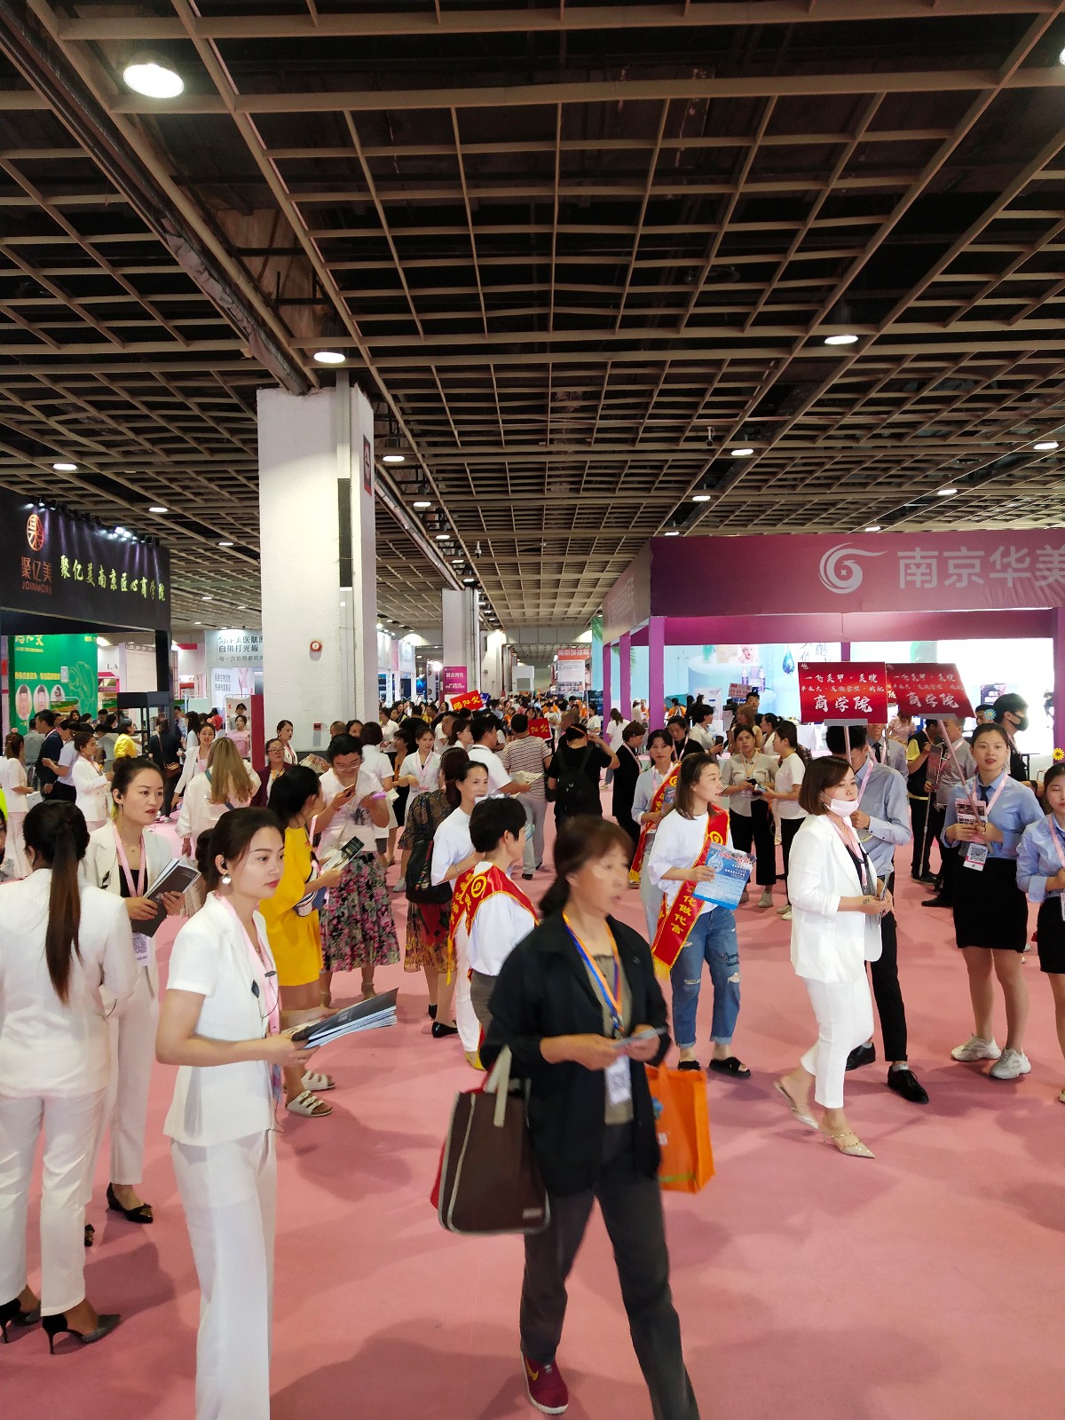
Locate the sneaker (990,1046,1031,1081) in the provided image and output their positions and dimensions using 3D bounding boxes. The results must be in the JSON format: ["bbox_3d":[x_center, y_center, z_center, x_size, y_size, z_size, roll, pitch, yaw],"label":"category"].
[{"bbox_3d":[2.364,1.736,6.093,0.262,0.110,0.097,-2,2,-41],"label":"sneaker"}]

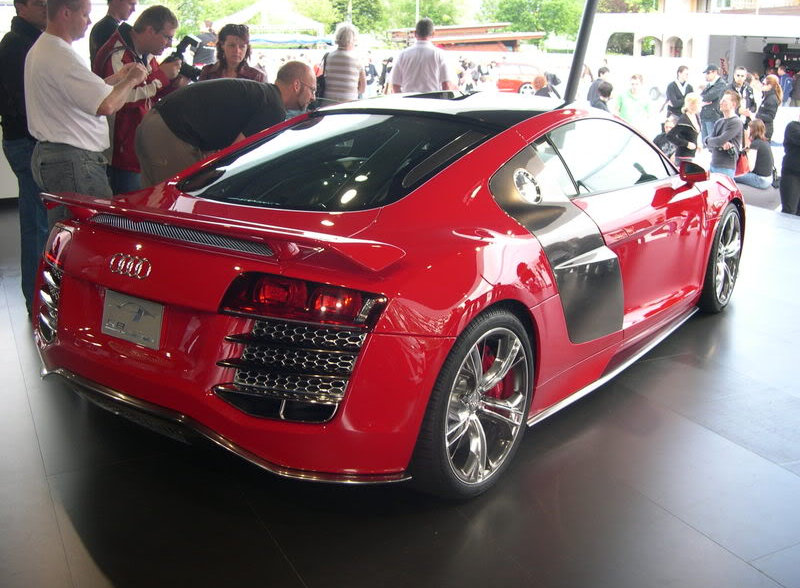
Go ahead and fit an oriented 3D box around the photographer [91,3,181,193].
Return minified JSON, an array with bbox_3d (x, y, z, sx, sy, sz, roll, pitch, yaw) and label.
[{"bbox_3d":[-1.461,-0.784,5.147,0.480,1.735,0.520,3,17,11],"label":"photographer"}]

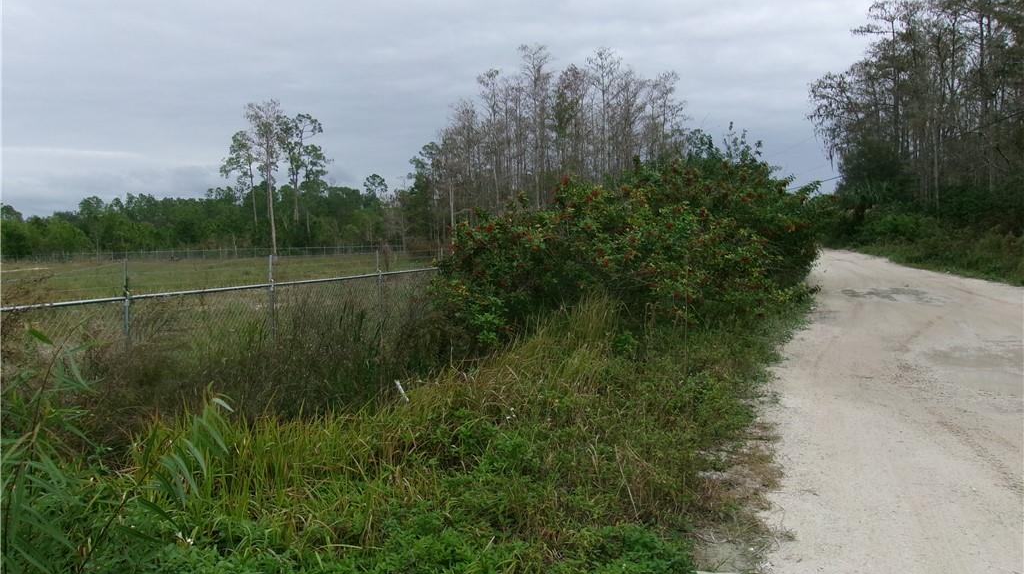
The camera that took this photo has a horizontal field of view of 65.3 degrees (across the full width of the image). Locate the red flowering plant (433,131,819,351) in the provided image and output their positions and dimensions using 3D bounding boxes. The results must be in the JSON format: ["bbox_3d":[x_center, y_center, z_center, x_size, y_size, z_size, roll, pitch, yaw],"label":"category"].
[{"bbox_3d":[2.200,-1.170,15.700,7.200,3.900,5.600,1,4,10],"label":"red flowering plant"}]

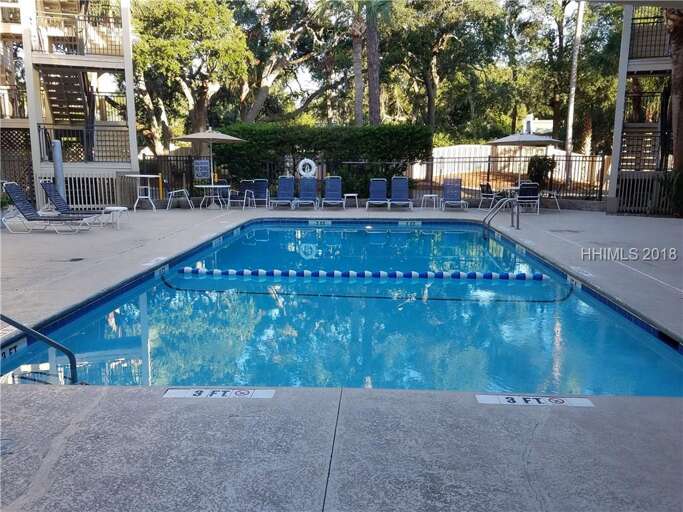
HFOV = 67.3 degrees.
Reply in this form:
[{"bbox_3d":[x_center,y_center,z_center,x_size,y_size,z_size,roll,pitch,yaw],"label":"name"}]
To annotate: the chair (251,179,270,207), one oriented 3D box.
[{"bbox_3d":[-2.668,-2.057,16.983,0.600,0.900,0.750,1,11,4],"label":"chair"}]

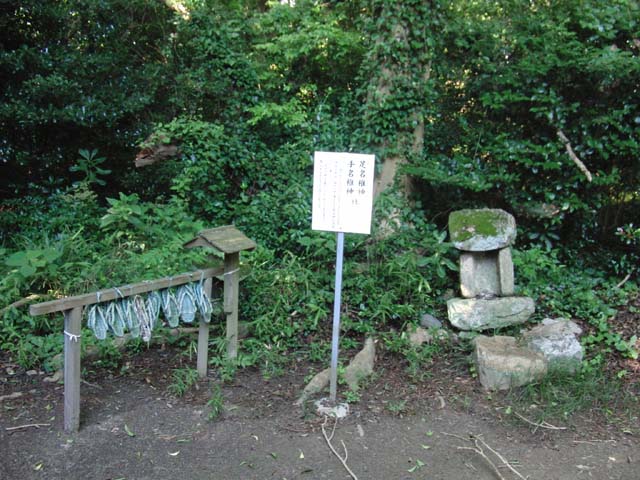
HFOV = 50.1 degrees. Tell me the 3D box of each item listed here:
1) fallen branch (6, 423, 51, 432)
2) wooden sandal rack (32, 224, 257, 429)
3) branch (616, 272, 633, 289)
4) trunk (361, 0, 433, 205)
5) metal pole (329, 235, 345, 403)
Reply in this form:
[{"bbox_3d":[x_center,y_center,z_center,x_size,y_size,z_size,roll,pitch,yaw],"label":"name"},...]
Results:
[{"bbox_3d":[-1.733,1.109,4.067,0.260,0.025,0.045,-1,8,-23],"label":"fallen branch"},{"bbox_3d":[-1.092,0.532,4.546,0.380,1.090,1.900,6,9,29],"label":"wooden sandal rack"},{"bbox_3d":[2.849,0.379,6.400,0.035,0.030,0.240,10,44,47],"label":"branch"},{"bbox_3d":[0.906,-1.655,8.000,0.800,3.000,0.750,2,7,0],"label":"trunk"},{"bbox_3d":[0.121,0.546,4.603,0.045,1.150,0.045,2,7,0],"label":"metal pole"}]

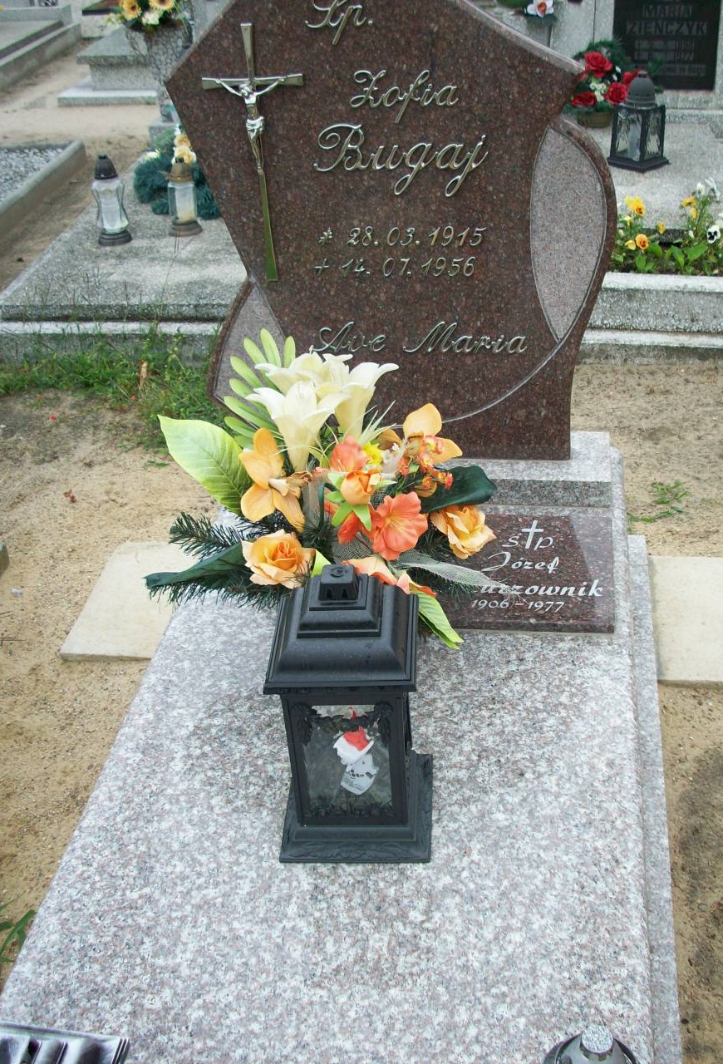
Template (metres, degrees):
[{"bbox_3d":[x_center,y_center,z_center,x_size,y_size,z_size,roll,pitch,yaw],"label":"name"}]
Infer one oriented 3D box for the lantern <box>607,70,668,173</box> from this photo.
[{"bbox_3d":[0.924,-1.360,3.743,0.142,0.296,0.142,-24,40,-27],"label":"lantern"}]

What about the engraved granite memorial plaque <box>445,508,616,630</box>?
[{"bbox_3d":[0.256,0.059,1.830,0.293,0.020,0.248,2,42,10],"label":"engraved granite memorial plaque"}]

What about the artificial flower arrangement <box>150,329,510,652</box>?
[{"bbox_3d":[-0.065,-0.053,1.788,0.570,0.450,0.350,3,35,9],"label":"artificial flower arrangement"}]

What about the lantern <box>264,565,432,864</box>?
[{"bbox_3d":[-0.014,0.207,1.442,0.192,0.407,0.192,-1,35,5],"label":"lantern"}]

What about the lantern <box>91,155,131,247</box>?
[{"bbox_3d":[-0.796,-1.047,3.564,0.122,0.272,0.122,3,35,9],"label":"lantern"}]

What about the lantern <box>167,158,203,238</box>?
[{"bbox_3d":[-0.573,-1.067,3.598,0.110,0.234,0.110,3,35,9],"label":"lantern"}]

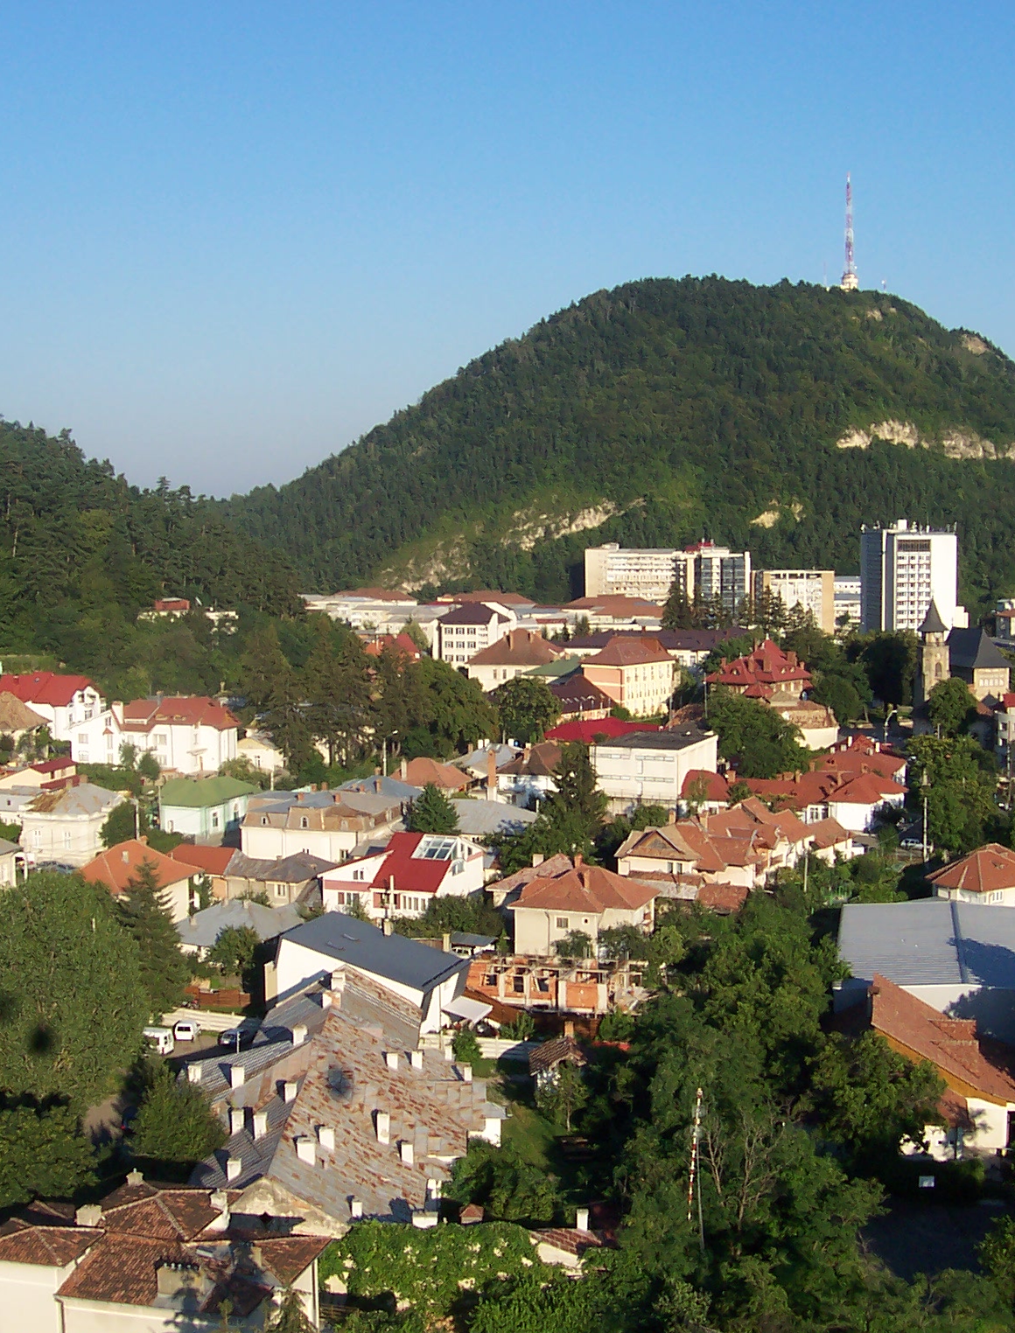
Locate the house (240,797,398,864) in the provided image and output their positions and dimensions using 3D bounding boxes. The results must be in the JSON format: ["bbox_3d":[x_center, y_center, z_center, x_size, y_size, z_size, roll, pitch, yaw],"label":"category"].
[{"bbox_3d":[-25.970,22.800,262.120,17.500,9.000,14.000,1,5,15],"label":"house"}]

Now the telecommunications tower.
[{"bbox_3d":[248.270,-315.640,1380.180,12.500,84.520,12.500,0,4,10],"label":"telecommunications tower"}]

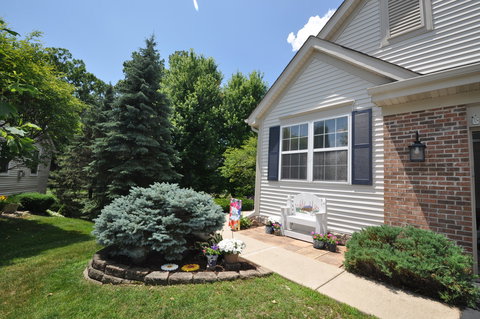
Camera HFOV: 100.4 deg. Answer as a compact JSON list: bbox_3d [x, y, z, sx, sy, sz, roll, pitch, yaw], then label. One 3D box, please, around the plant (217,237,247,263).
[{"bbox_3d":[-0.119,1.282,2.915,0.360,0.330,0.360,3,-5,0],"label":"plant"}]

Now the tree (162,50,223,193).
[{"bbox_3d":[-3.352,-2.443,12.558,3.900,9.356,3.900,3,-5,0],"label":"tree"}]

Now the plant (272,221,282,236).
[{"bbox_3d":[0.893,1.600,4.686,0.210,0.280,0.210,8,-7,-42],"label":"plant"}]

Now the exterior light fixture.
[{"bbox_3d":[3.014,-0.217,3.393,0.260,0.510,0.220,8,-7,-42],"label":"exterior light fixture"}]

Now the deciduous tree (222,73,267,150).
[{"bbox_3d":[0.073,-1.957,14.072,3.800,9.059,3.800,3,-5,0],"label":"deciduous tree"}]

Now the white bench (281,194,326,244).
[{"bbox_3d":[1.458,1.272,4.558,0.920,0.970,0.520,-1,-7,38],"label":"white bench"}]

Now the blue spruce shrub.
[{"bbox_3d":[-1.390,0.902,3.534,2.050,0.930,1.950,5,-6,-20],"label":"blue spruce shrub"}]

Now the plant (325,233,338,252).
[{"bbox_3d":[1.757,1.545,3.813,0.240,0.320,0.240,8,-7,-42],"label":"plant"}]

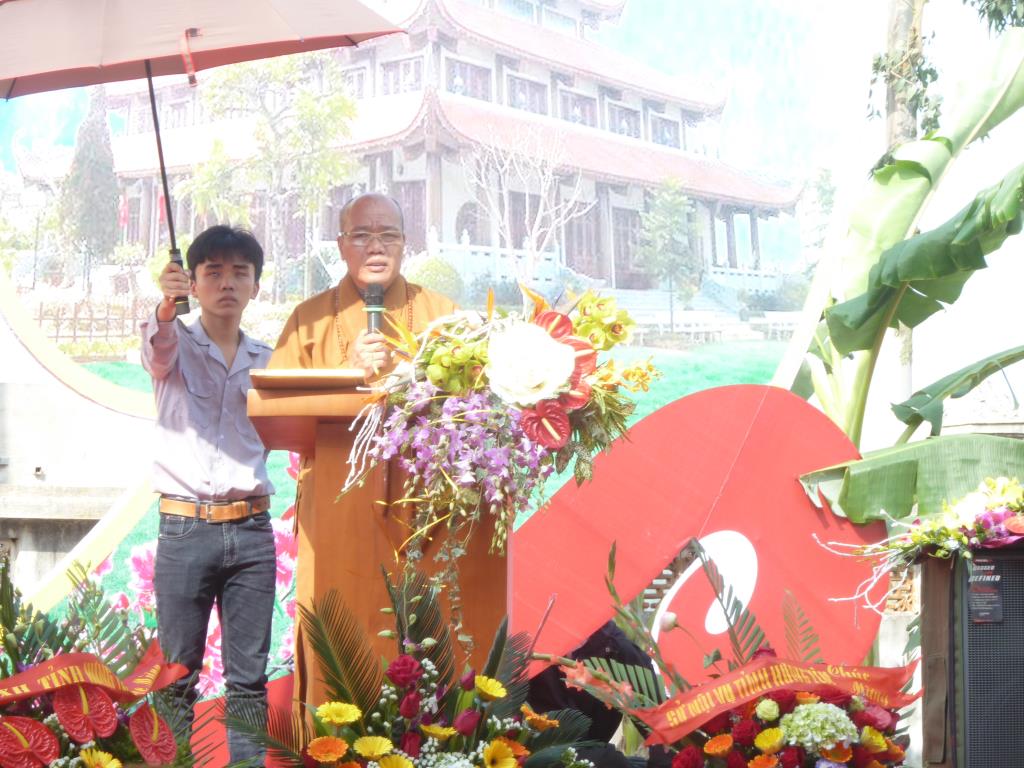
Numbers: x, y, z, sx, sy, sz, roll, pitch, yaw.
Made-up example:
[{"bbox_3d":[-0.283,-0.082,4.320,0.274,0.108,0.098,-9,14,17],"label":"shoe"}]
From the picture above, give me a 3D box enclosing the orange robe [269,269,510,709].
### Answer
[{"bbox_3d":[-0.345,0.420,12.600,0.560,1.360,0.400,0,0,-5],"label":"orange robe"}]

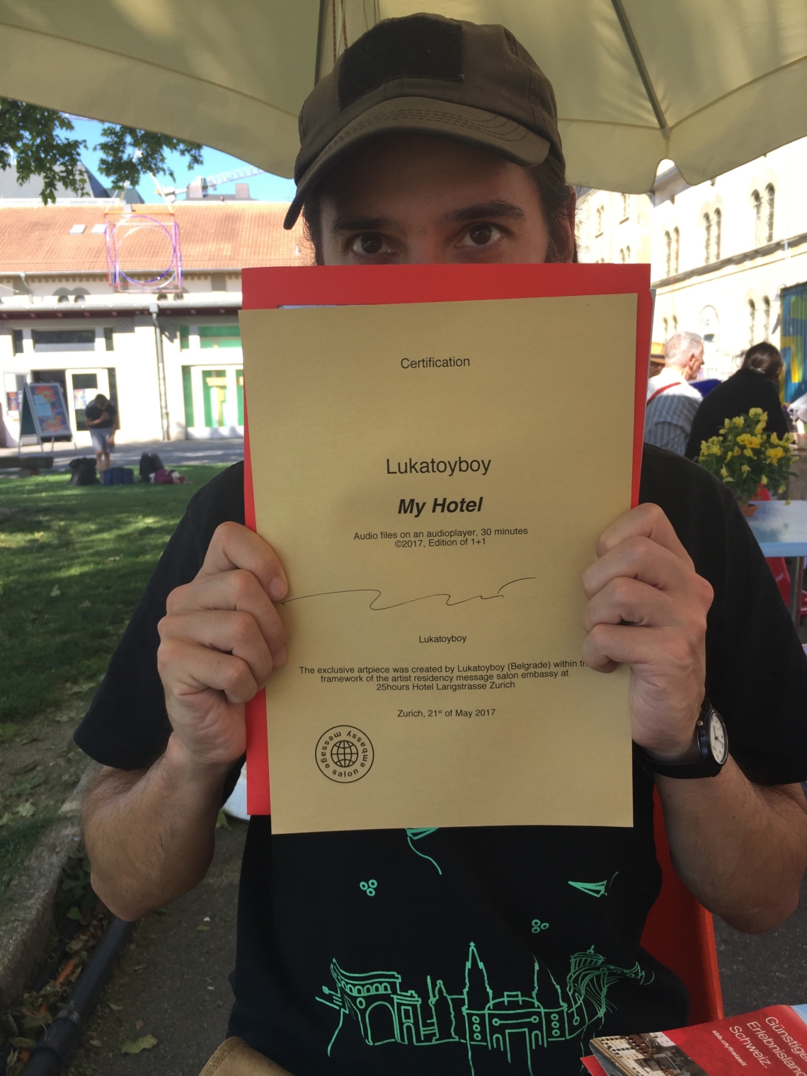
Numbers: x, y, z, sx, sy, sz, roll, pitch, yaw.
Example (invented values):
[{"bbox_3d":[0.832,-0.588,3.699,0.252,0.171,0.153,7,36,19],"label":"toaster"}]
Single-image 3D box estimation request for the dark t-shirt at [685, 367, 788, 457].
[{"bbox_3d":[1.493,-0.486,4.050,0.480,0.570,0.380,2,12,24],"label":"dark t-shirt"}]

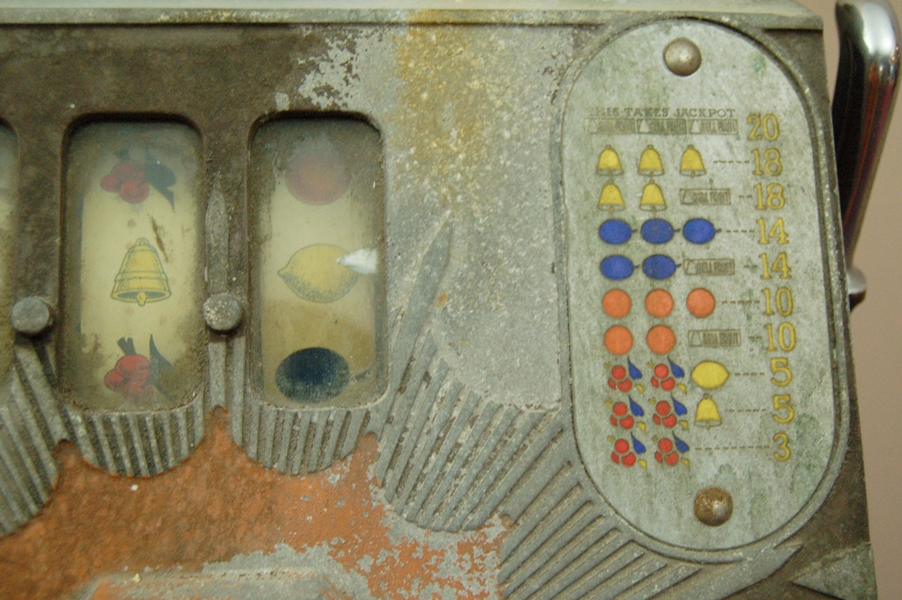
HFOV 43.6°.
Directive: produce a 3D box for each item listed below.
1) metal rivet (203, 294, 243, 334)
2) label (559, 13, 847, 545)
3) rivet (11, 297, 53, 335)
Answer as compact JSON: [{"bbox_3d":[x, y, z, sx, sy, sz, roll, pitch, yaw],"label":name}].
[{"bbox_3d":[-0.060,0.003,0.294,0.010,0.010,0.004,0,-11,-5],"label":"metal rivet"},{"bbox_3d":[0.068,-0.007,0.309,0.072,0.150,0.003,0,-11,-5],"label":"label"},{"bbox_3d":[-0.108,0.004,0.289,0.010,0.010,0.004,0,-11,-5],"label":"rivet"}]

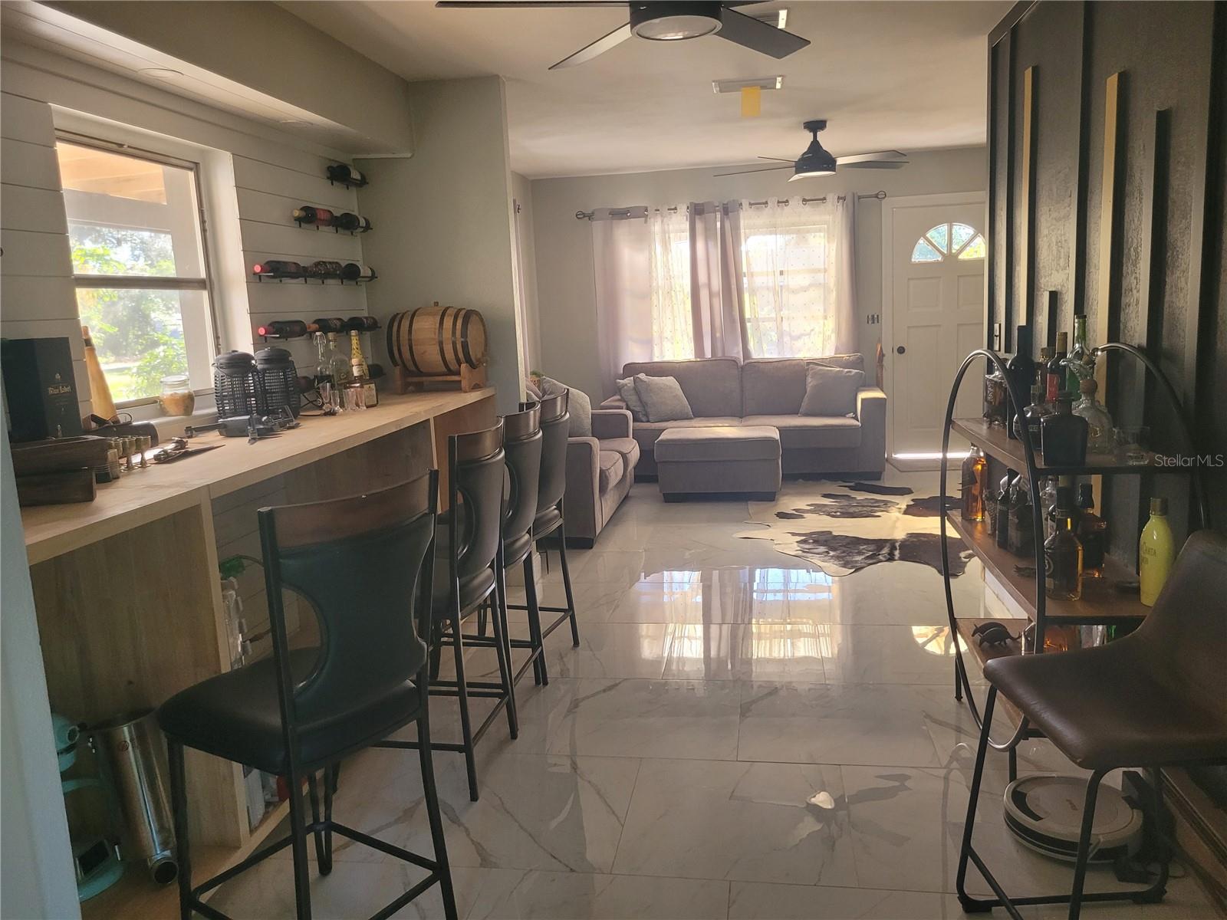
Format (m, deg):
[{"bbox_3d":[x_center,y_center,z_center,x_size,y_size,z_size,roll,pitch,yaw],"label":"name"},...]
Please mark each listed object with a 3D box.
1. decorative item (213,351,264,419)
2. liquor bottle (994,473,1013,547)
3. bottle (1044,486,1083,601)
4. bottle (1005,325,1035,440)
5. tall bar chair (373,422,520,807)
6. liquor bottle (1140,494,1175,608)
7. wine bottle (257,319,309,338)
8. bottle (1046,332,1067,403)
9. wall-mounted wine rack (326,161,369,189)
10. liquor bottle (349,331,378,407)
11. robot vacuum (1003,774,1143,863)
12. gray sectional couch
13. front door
[{"bbox_3d":[-1.360,-0.251,3.354,0.182,0.283,0.178,-1,10,9],"label":"decorative item"},{"bbox_3d":[1.183,0.151,2.794,0.060,0.217,0.060,-3,9,-2],"label":"liquor bottle"},{"bbox_3d":[1.127,0.205,2.295,0.090,0.278,0.092,-2,9,3],"label":"bottle"},{"bbox_3d":[1.152,-0.218,2.603,0.072,0.312,0.072,-6,10,-16],"label":"bottle"},{"bbox_3d":[-0.569,0.430,2.805,0.520,1.060,0.440,-1,10,9],"label":"tall bar chair"},{"bbox_3d":[1.300,0.216,2.203,0.080,0.258,0.080,-7,10,-22],"label":"liquor bottle"},{"bbox_3d":[-1.365,-0.533,3.785,0.075,0.075,0.297,-1,10,9],"label":"wine bottle"},{"bbox_3d":[1.417,-0.260,2.946,0.070,0.296,0.070,-1,10,9],"label":"bottle"},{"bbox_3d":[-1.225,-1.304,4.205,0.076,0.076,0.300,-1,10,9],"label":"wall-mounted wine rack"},{"bbox_3d":[-1.179,-0.422,4.245,0.095,0.328,0.095,-8,11,-27],"label":"liquor bottle"},{"bbox_3d":[1.182,0.921,2.382,0.318,0.080,0.318,-2,10,4],"label":"robot vacuum"},{"bbox_3d":[1.010,-0.338,7.376,2.170,0.900,0.880,-1,10,9],"label":"gray sectional couch"},{"bbox_3d":[2.715,-1.031,7.454,0.970,2.070,0.100,-1,10,9],"label":"front door"}]

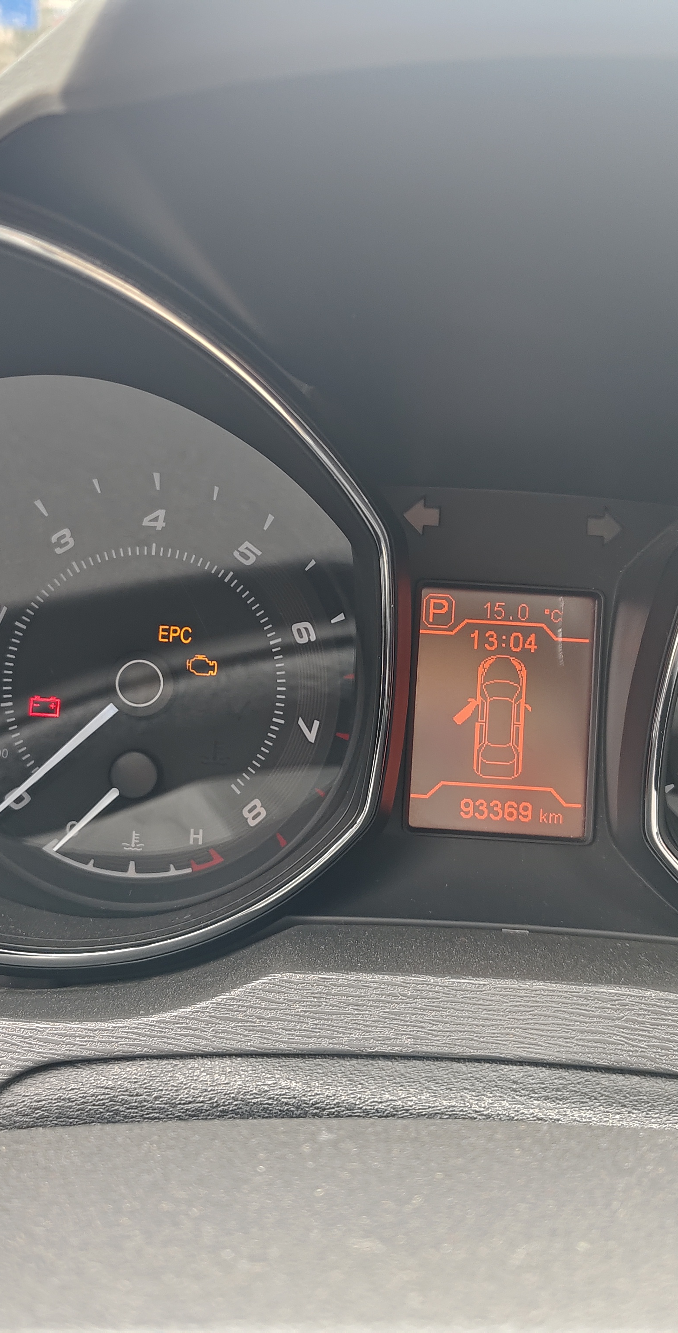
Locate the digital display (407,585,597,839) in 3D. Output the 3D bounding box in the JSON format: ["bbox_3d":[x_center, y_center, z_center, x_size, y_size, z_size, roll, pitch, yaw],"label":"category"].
[{"bbox_3d":[0.042,0.012,0.307,0.046,0.062,0.008,3,-4,1],"label":"digital display"}]

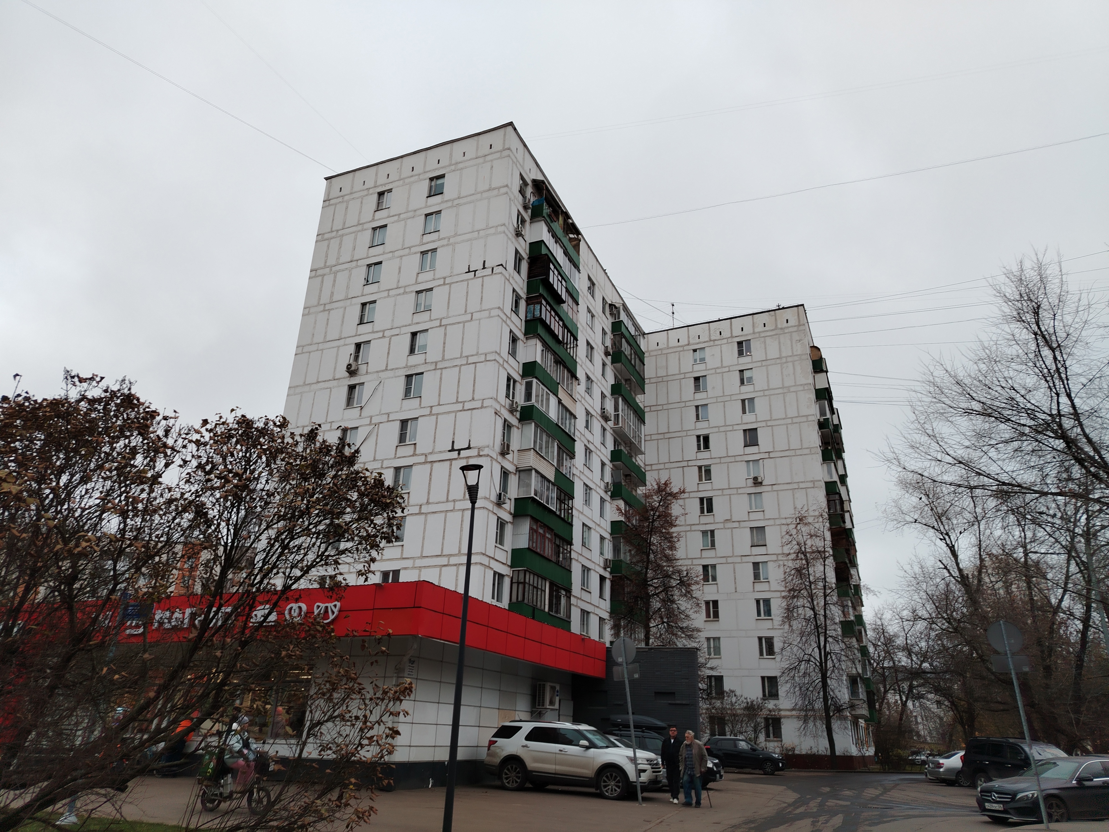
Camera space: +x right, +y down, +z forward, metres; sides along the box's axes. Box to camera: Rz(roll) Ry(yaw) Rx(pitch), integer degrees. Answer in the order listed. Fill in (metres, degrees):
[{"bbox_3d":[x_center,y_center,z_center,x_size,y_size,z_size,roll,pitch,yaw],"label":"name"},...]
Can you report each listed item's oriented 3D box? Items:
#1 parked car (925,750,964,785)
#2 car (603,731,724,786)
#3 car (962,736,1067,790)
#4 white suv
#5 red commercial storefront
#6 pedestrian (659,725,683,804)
[{"bbox_3d":[19.618,16.159,35.224,4.650,1.460,1.780,0,-23,4],"label":"parked car"},{"bbox_3d":[3.661,11.854,26.632,4.420,1.690,1.810,-9,-25,23],"label":"car"},{"bbox_3d":[17.365,12.942,28.357,1.890,1.880,4.750,7,-23,-12],"label":"car"},{"bbox_3d":[0.496,9.337,20.979,5.030,1.790,2.000,-10,-25,25],"label":"white suv"},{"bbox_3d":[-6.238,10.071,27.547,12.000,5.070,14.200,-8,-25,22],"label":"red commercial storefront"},{"bbox_3d":[2.936,8.741,19.308,0.550,1.760,0.360,-1,-23,6],"label":"pedestrian"}]

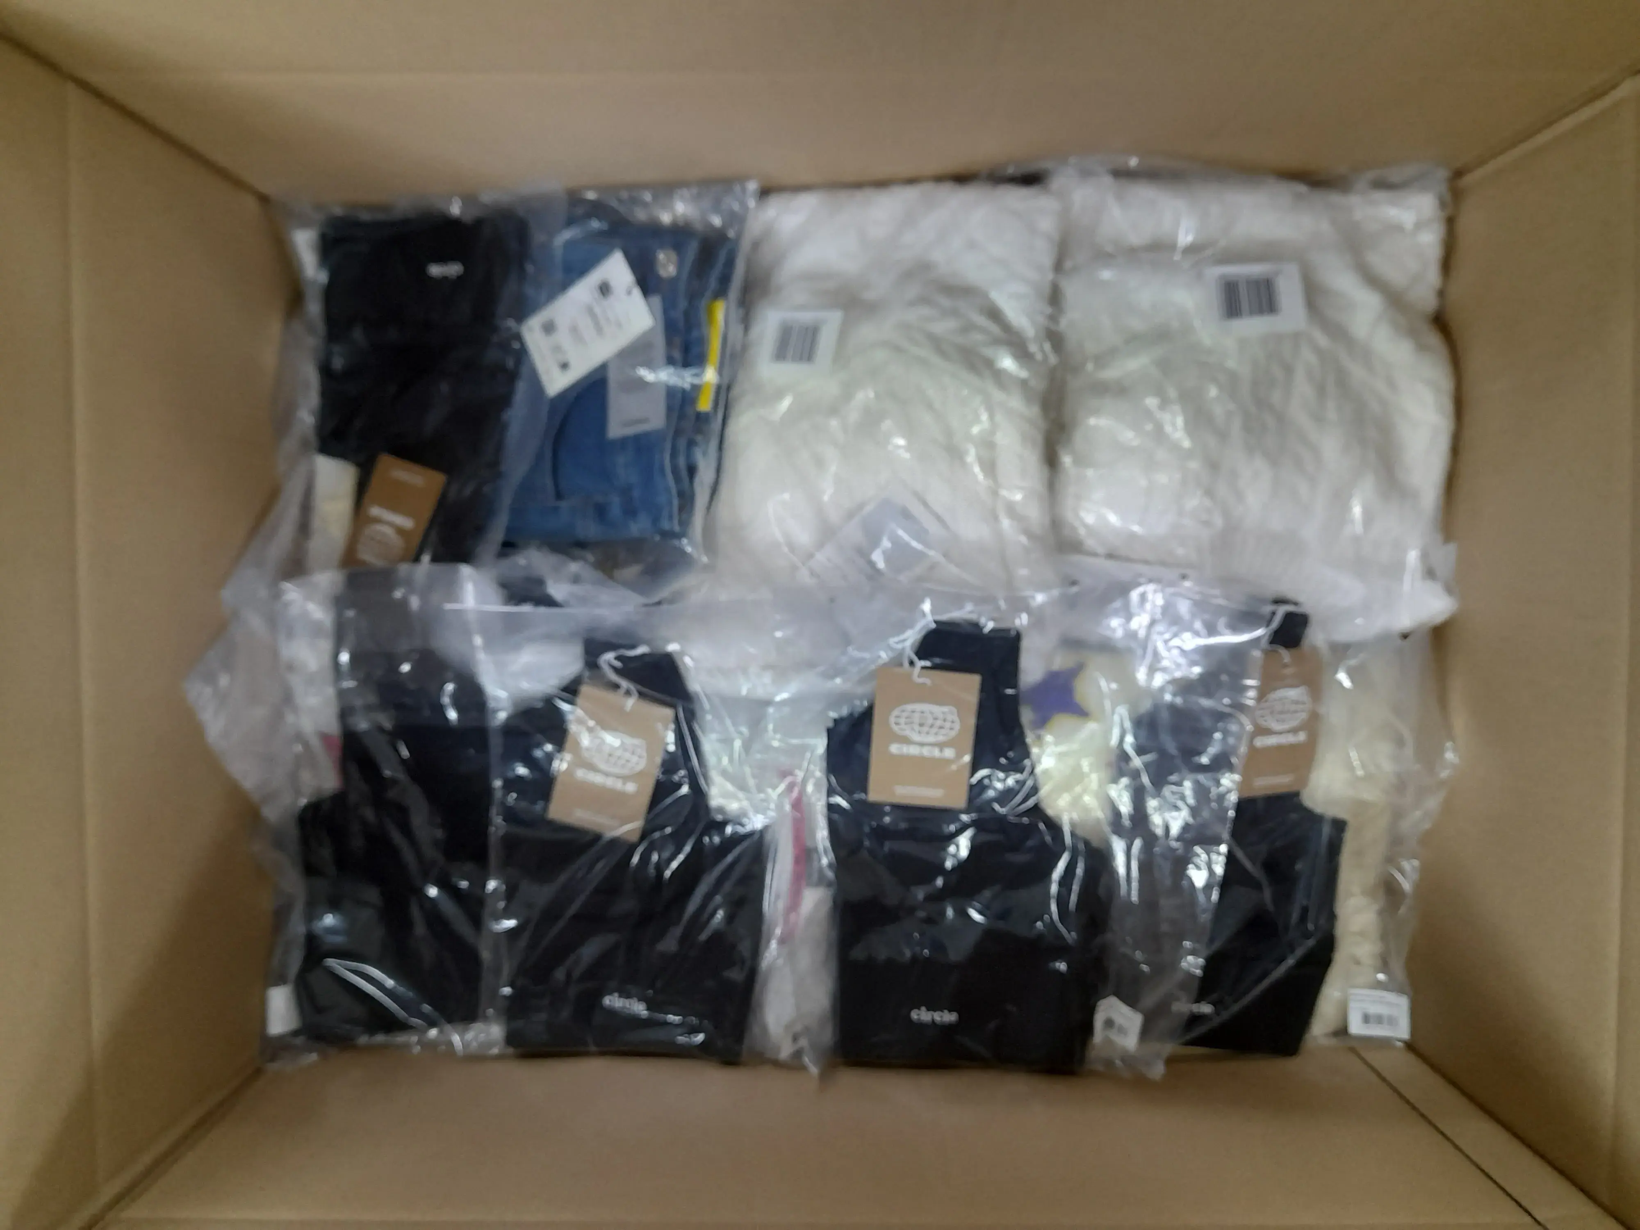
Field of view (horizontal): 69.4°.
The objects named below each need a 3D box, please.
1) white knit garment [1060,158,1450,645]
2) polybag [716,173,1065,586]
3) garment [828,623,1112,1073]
[{"bbox_3d":[0.281,-0.138,0.789,0.258,0.072,0.302,0,93,0],"label":"white knit garment"},{"bbox_3d":[0.043,-0.141,0.778,0.220,0.065,0.280,3,93,0],"label":"polybag"},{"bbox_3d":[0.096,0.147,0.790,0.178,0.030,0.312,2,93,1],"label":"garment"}]

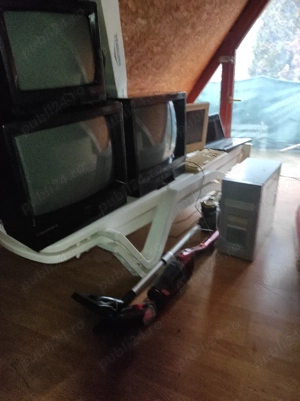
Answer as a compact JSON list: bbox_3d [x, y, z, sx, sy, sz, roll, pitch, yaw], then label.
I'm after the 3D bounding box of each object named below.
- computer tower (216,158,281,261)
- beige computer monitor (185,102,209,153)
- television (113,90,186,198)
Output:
[{"bbox_3d":[0.553,0.036,1.596,0.189,0.420,0.400,14,29,32],"label":"computer tower"},{"bbox_3d":[0.158,-0.526,2.141,0.370,0.345,0.360,-23,31,-38],"label":"beige computer monitor"},{"bbox_3d":[-0.107,-0.358,1.666,0.450,0.468,0.461,15,30,34],"label":"television"}]

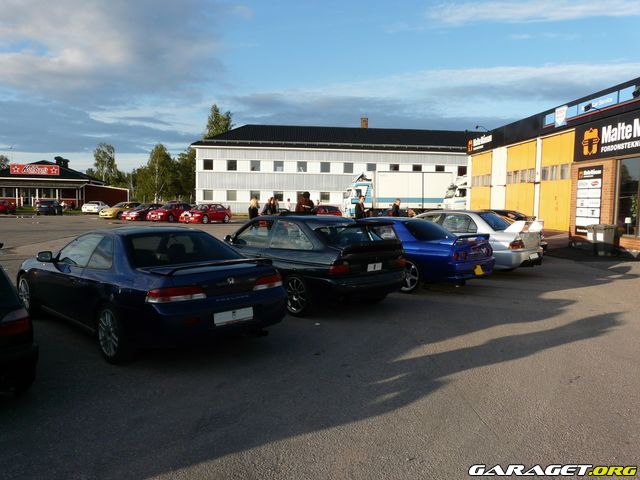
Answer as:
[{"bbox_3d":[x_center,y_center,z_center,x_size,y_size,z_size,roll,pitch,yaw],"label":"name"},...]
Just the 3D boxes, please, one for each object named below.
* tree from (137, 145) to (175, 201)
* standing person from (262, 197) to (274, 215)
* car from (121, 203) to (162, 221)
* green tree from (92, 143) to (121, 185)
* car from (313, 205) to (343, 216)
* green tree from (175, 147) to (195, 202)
[{"bbox_3d":[-22.700,-8.600,72.000,5.500,9.200,5.300,1,4,0],"label":"tree"},{"bbox_3d":[-1.771,-0.590,17.800,0.500,1.700,0.420,2,4,17],"label":"standing person"},{"bbox_3d":[-12.701,-2.174,39.061,1.730,1.340,4.400,3,5,28],"label":"car"},{"bbox_3d":[-30.743,-9.370,75.546,4.100,9.500,4.100,3,5,22],"label":"green tree"},{"bbox_3d":[0.273,-1.334,30.487,1.700,1.420,4.100,3,5,25],"label":"car"},{"bbox_3d":[-19.000,-8.750,75.000,4.600,9.300,4.600,1,4,0],"label":"green tree"}]

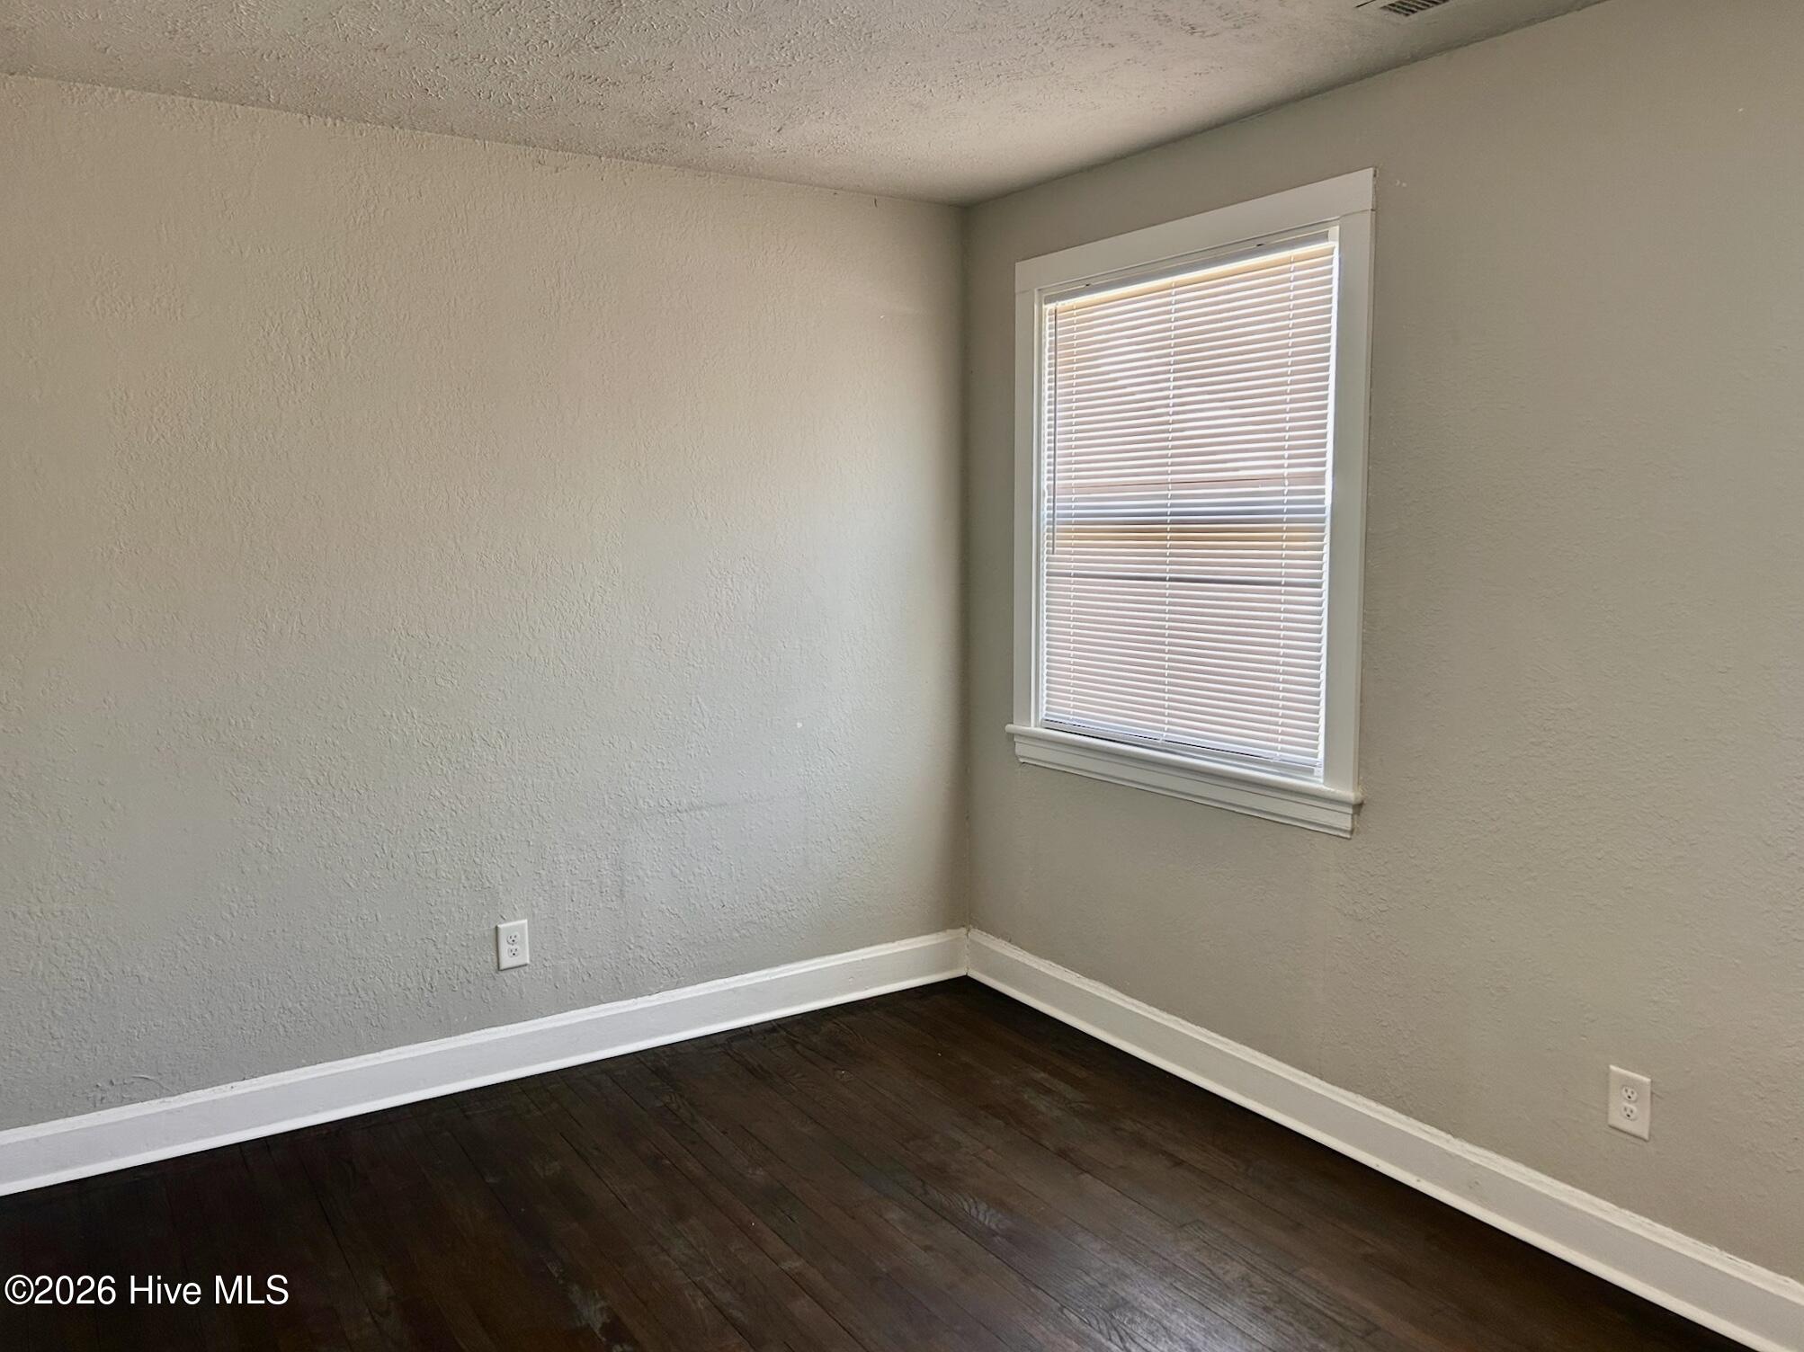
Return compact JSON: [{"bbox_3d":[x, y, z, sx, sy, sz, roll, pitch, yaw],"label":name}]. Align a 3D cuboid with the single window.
[{"bbox_3d":[0.729,-0.424,3.587,0.120,1.508,1.300,-5,8,-32],"label":"single window"}]

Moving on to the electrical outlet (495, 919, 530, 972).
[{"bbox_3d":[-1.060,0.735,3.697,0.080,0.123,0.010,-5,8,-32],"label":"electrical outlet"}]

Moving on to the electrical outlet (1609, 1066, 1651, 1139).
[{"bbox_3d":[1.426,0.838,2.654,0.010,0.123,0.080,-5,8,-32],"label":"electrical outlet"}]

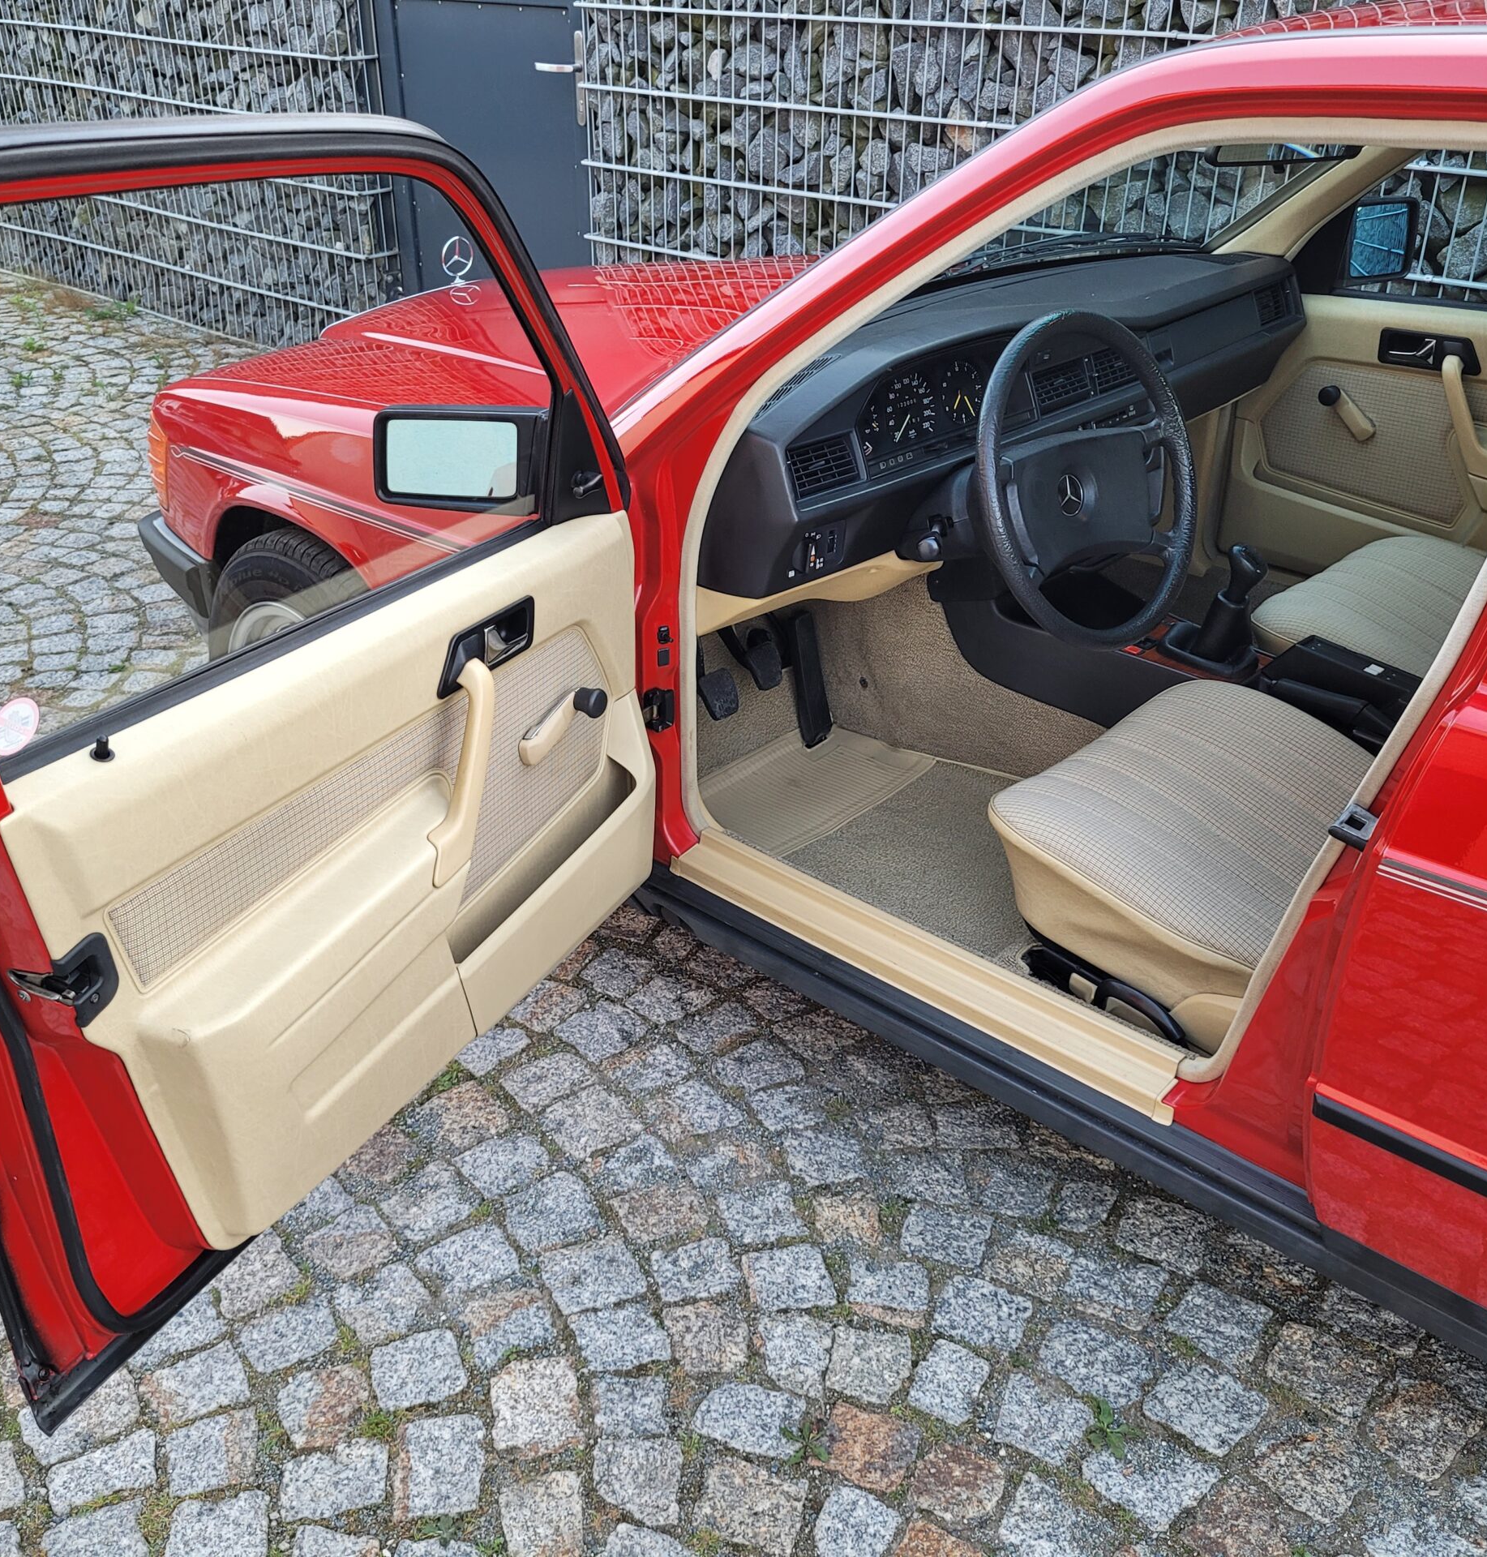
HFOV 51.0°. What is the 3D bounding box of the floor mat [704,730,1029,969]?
[{"bbox_3d":[0.244,0.082,2.332,0.650,0.040,0.470,24,37,36],"label":"floor mat"}]

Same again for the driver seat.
[{"bbox_3d":[0.730,-0.089,1.692,0.810,0.870,0.530,24,37,36],"label":"driver seat"}]

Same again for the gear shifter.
[{"bbox_3d":[0.688,-0.250,2.214,0.103,0.187,0.076,24,37,36],"label":"gear shifter"}]

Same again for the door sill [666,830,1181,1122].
[{"bbox_3d":[0.196,0.213,1.904,0.730,0.051,0.090,24,37,36],"label":"door sill"}]

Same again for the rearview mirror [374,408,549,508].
[{"bbox_3d":[-0.312,-0.378,1.805,0.192,0.107,0.080,7,28,13],"label":"rearview mirror"}]

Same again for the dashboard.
[{"bbox_3d":[0.388,-0.604,2.326,0.380,0.308,1.370,24,37,36],"label":"dashboard"}]

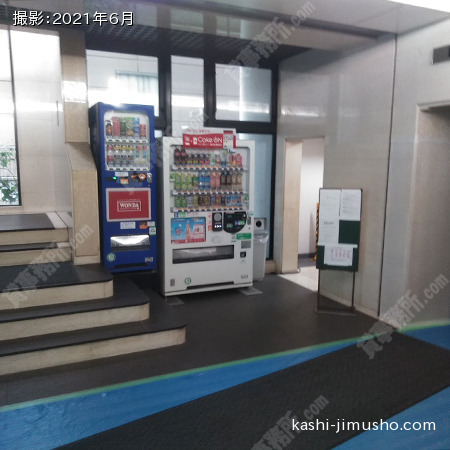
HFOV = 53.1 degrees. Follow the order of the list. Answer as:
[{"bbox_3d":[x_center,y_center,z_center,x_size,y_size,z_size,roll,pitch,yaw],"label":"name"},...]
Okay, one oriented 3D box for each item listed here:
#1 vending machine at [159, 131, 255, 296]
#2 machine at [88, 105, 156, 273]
[{"bbox_3d":[-0.287,-0.134,5.591,1.126,1.865,0.690,-3,9,-21],"label":"vending machine"},{"bbox_3d":[-1.155,-0.395,5.135,0.584,1.835,0.630,-3,9,-24],"label":"machine"}]

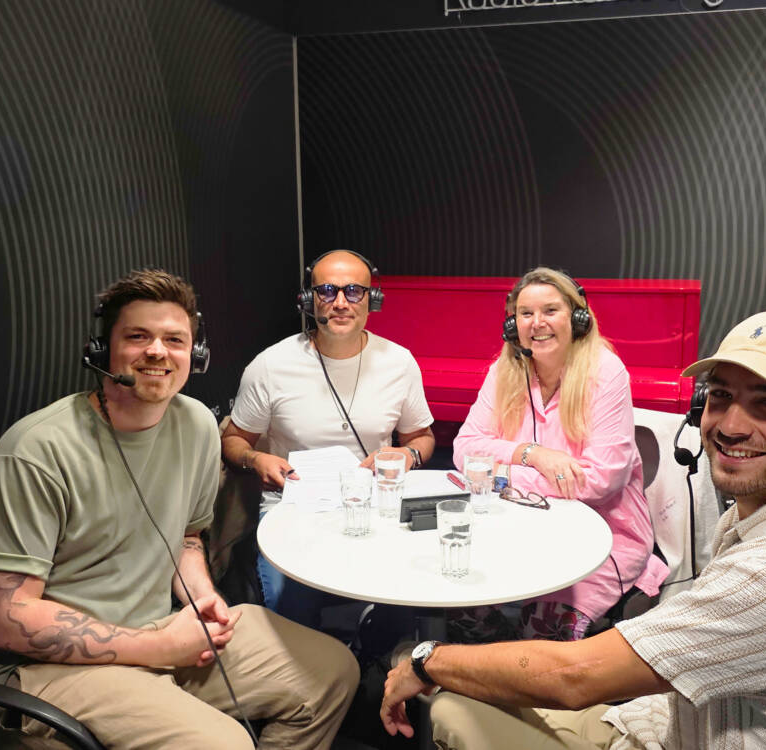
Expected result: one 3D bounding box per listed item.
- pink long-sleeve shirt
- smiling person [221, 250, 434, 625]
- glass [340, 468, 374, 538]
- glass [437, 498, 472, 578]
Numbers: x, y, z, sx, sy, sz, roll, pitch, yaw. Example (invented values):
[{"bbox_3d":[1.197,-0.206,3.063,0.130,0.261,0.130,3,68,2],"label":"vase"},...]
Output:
[{"bbox_3d":[0.474,0.231,1.774,0.530,0.610,0.520,4,10,26],"label":"pink long-sleeve shirt"},{"bbox_3d":[-0.143,0.349,1.776,0.570,1.330,0.730,-1,9,-3],"label":"smiling person"},{"bbox_3d":[-0.055,0.269,1.401,0.069,0.127,0.069,-1,9,0],"label":"glass"},{"bbox_3d":[0.131,0.298,1.205,0.069,0.127,0.069,-1,9,0],"label":"glass"}]

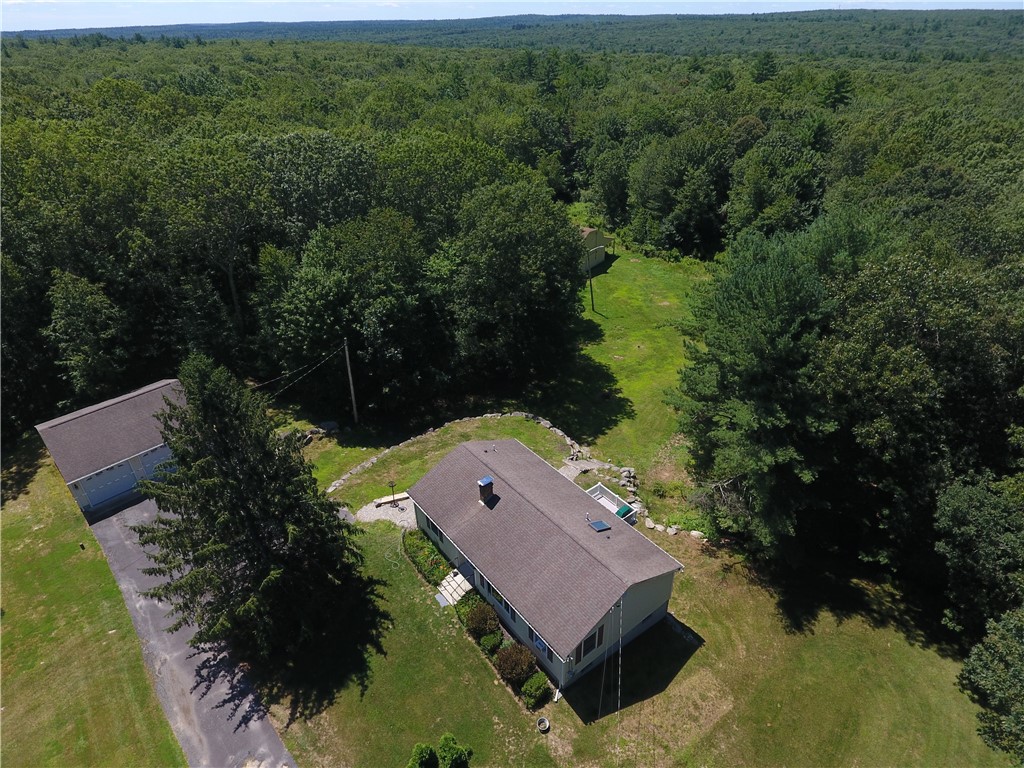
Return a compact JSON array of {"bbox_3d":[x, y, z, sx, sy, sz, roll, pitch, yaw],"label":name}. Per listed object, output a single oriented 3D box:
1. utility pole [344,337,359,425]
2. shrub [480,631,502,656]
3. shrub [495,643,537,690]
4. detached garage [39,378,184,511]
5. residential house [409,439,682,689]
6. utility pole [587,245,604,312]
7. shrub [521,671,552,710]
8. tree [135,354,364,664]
[{"bbox_3d":[-13.037,-0.130,47.976,0.320,8.136,0.320,1,31,-2],"label":"utility pole"},{"bbox_3d":[-1.085,13.910,31.680,1.180,1.170,1.180,-1,31,1],"label":"shrub"},{"bbox_3d":[0.179,14.380,30.300,2.030,1.750,2.030,-1,31,1],"label":"shrub"},{"bbox_3d":[-28.869,3.377,44.050,9.550,4.533,9.119,27,41,38],"label":"detached garage"},{"bbox_3d":[1.366,9.273,35.899,8.823,5.700,15.000,-23,37,-31],"label":"residential house"},{"bbox_3d":[10.133,-12.165,69.073,2.100,7.876,0.350,-8,31,4],"label":"utility pole"},{"bbox_3d":[1.175,15.100,29.450,1.450,1.400,1.450,-1,31,1],"label":"shrub"},{"bbox_3d":[-13.166,5.997,29.568,10.800,16.800,11.000,-23,37,-31],"label":"tree"}]

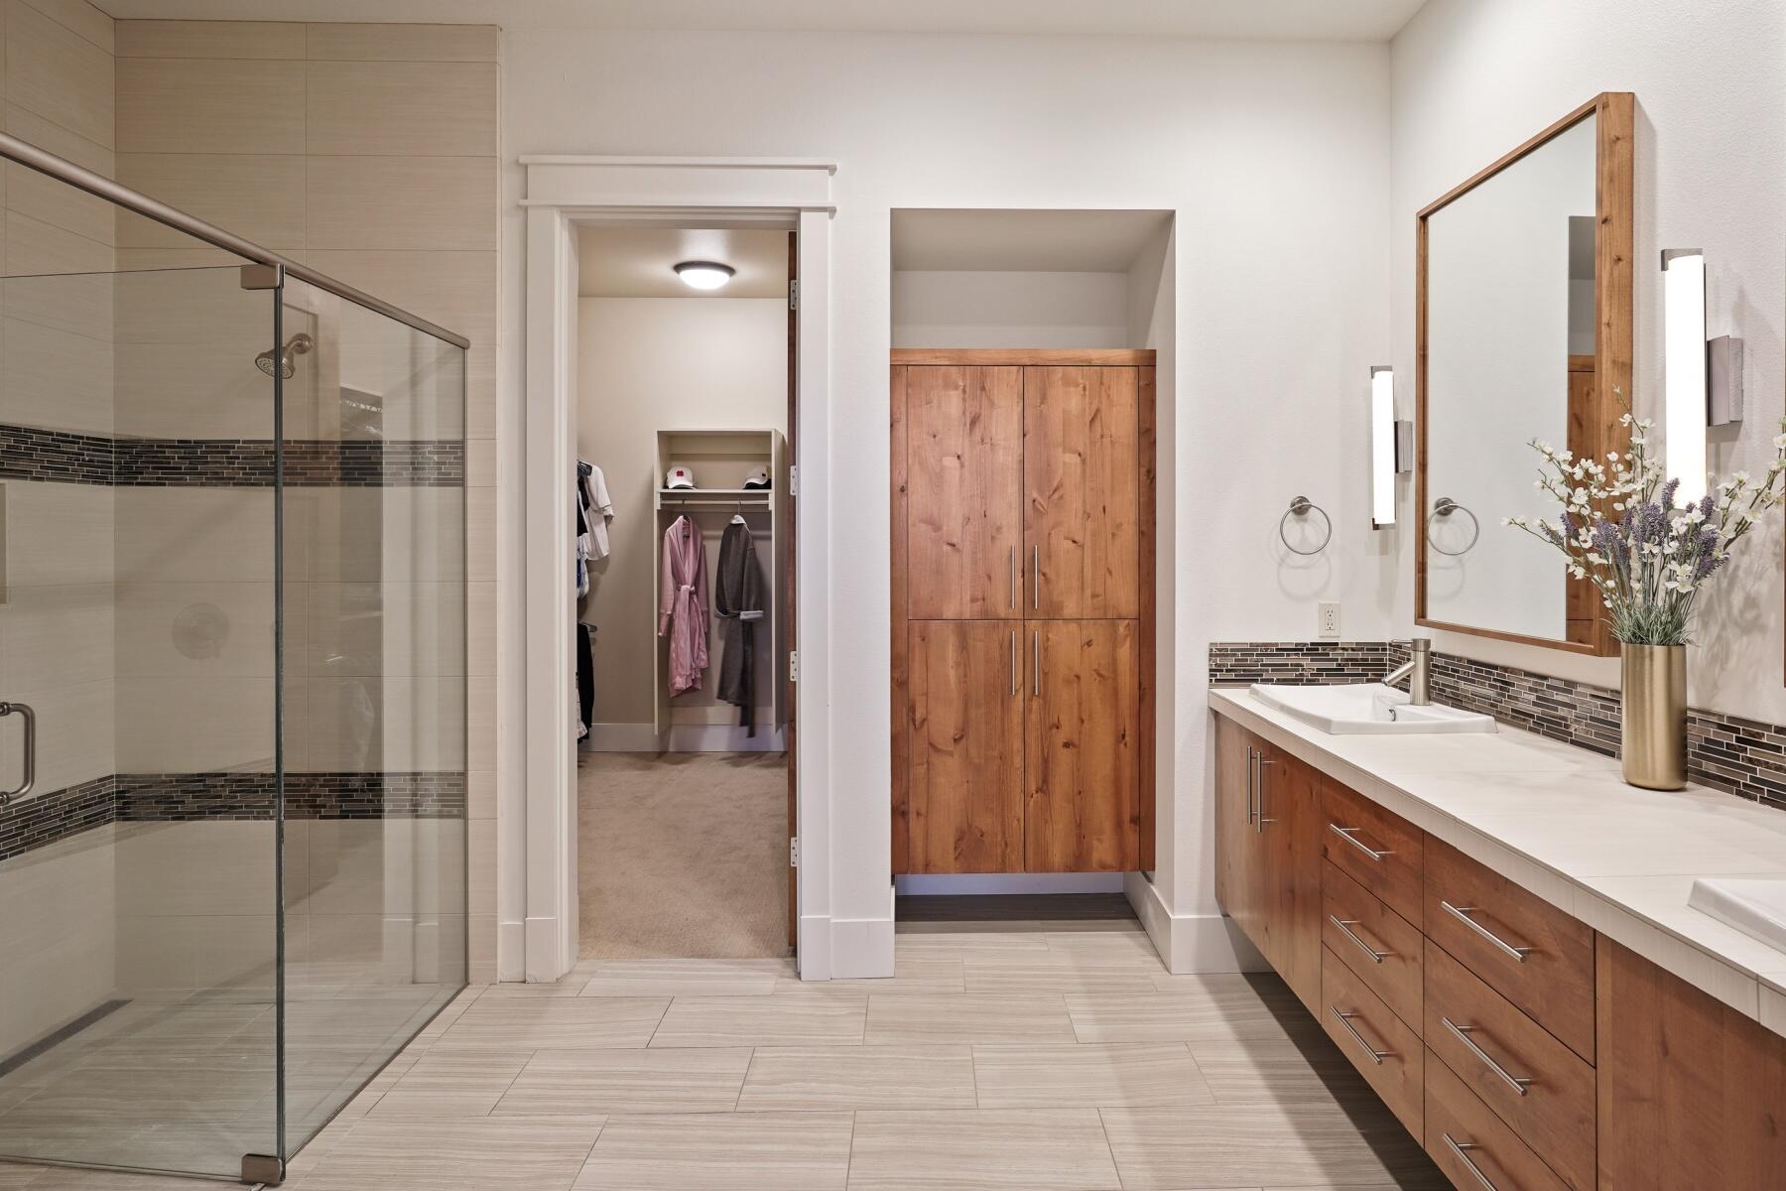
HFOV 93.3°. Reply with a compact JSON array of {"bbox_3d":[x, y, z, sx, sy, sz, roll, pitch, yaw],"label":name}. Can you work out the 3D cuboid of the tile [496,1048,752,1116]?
[{"bbox_3d":[-0.694,1.286,2.232,0.607,0.010,0.280,0,3,-1],"label":"tile"}]

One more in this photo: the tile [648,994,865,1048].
[{"bbox_3d":[-0.382,1.267,2.503,0.607,0.010,0.280,0,3,-1],"label":"tile"}]

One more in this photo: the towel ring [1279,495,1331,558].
[{"bbox_3d":[1.383,-0.233,2.835,0.165,0.195,0.070,0,3,1],"label":"towel ring"}]

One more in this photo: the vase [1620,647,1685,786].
[{"bbox_3d":[1.592,0.252,1.767,0.105,0.288,0.105,0,3,1],"label":"vase"}]

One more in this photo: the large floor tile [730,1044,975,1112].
[{"bbox_3d":[-0.088,1.339,2.333,0.635,0.015,0.285,0,4,1],"label":"large floor tile"}]

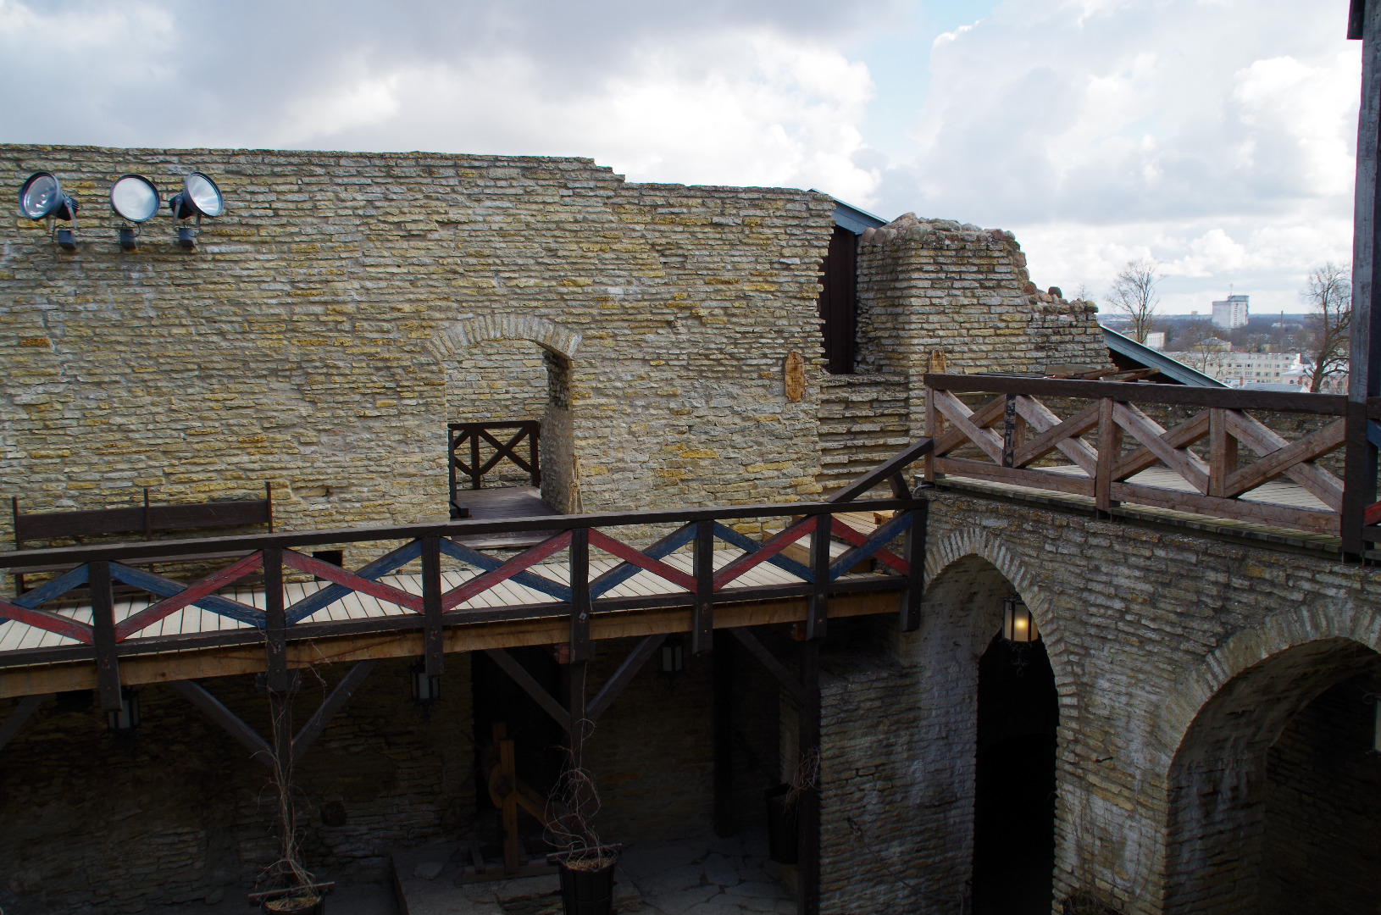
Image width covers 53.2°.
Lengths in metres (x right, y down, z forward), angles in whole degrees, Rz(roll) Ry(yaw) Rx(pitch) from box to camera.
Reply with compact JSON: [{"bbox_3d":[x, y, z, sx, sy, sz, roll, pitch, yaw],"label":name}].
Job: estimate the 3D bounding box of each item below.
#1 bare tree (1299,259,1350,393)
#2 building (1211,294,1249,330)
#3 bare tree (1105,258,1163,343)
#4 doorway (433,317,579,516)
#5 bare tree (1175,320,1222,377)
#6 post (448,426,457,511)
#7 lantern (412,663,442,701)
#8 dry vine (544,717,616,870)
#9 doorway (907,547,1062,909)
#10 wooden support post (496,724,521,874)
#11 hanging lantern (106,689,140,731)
[{"bbox_3d":[34.673,-6.195,75.000,4.000,9.000,4.000,0,6,0],"label":"bare tree"},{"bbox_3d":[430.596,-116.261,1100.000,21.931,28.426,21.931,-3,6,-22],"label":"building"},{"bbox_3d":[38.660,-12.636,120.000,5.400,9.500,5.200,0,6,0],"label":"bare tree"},{"bbox_3d":[-2.337,-0.487,16.166,1.752,2.381,1.300,-3,6,-22],"label":"doorway"},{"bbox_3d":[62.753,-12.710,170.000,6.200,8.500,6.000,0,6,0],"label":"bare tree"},{"bbox_3d":[-3.248,0.070,18.924,0.130,1.080,0.130,-3,6,-22],"label":"post"},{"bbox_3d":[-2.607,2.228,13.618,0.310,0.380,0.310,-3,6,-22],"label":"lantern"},{"bbox_3d":[-1.046,3.180,13.041,0.640,1.420,0.550,-3,6,-22],"label":"dry vine"},{"bbox_3d":[3.273,2.941,13.880,0.850,4.053,2.008,-4,7,-30],"label":"doorway"},{"bbox_3d":[-1.945,3.687,14.646,0.220,1.560,0.220,-3,6,-22],"label":"wooden support post"},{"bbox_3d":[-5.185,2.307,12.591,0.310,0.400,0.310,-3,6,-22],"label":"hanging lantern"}]

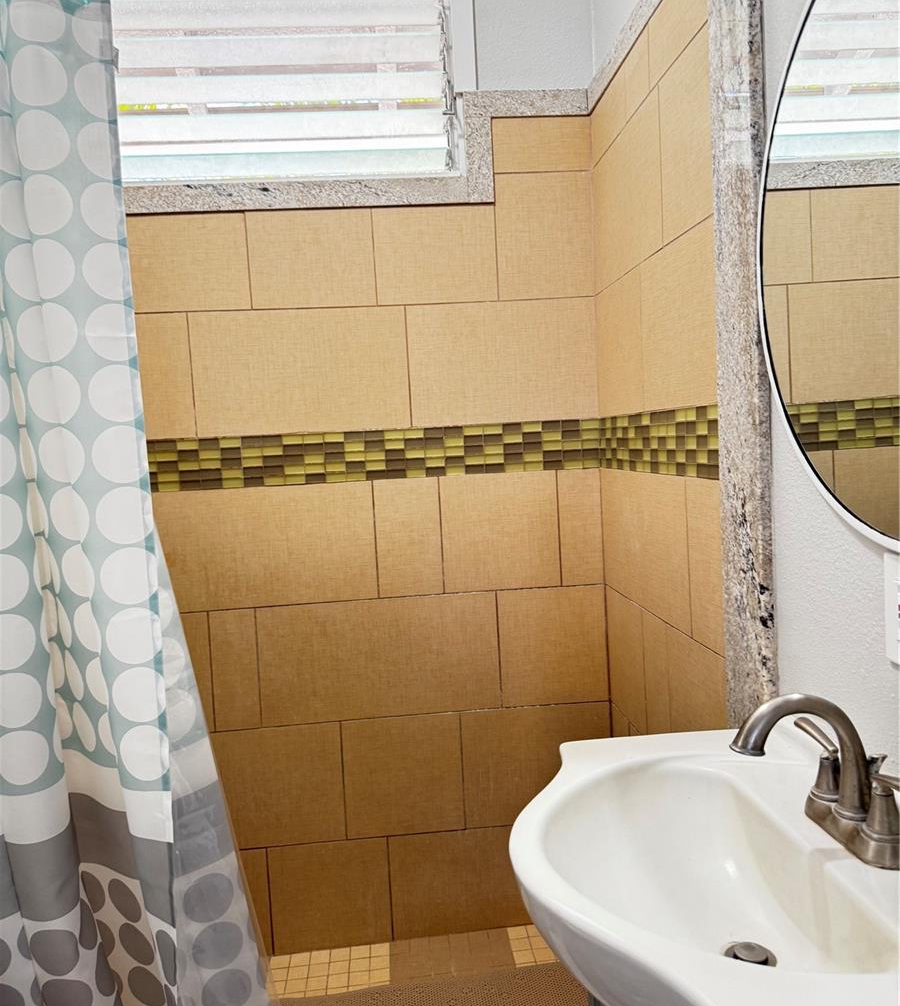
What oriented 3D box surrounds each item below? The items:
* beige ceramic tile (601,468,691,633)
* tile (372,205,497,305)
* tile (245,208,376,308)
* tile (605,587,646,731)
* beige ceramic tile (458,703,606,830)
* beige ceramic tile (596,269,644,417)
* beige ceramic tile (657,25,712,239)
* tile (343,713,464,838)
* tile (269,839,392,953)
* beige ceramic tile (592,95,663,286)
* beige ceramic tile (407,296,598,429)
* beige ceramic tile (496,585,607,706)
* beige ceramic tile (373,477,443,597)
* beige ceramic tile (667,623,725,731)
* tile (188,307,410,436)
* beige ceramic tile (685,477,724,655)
[{"bbox_3d":[0.425,0.082,1.844,0.010,0.300,0.593,-3,4,-5],"label":"beige ceramic tile"},{"bbox_3d":[-0.033,-0.614,2.062,0.302,0.230,0.010,-3,4,-5],"label":"tile"},{"bbox_3d":[-0.338,-0.601,2.046,0.303,0.234,0.015,-3,4,-5],"label":"tile"},{"bbox_3d":[0.432,0.377,2.016,0.015,0.304,0.306,-3,4,-5],"label":"tile"},{"bbox_3d":[0.230,0.684,2.175,0.392,0.310,0.010,-3,4,-5],"label":"beige ceramic tile"},{"bbox_3d":[0.396,-0.357,1.937,0.010,0.305,0.355,-3,4,-5],"label":"beige ceramic tile"},{"bbox_3d":[0.418,-0.632,1.472,0.010,0.305,0.237,-3,4,-5],"label":"beige ceramic tile"},{"bbox_3d":[-0.119,0.705,2.152,0.304,0.309,0.010,-3,4,-5],"label":"tile"},{"bbox_3d":[-0.308,1.013,2.157,0.307,0.280,0.010,-3,4,-5],"label":"tile"},{"bbox_3d":[0.385,-0.655,1.833,0.010,0.305,0.508,-3,4,-5],"label":"beige ceramic tile"},{"bbox_3d":[0.136,-0.356,2.102,0.478,0.304,0.015,-3,4,-5],"label":"beige ceramic tile"},{"bbox_3d":[0.270,0.374,2.164,0.284,0.304,0.015,-3,4,-5],"label":"beige ceramic tile"},{"bbox_3d":[-0.104,0.089,2.110,0.164,0.300,0.010,-3,4,-5],"label":"beige ceramic tile"},{"bbox_3d":[0.466,0.407,1.561,0.010,0.306,0.278,-3,4,-5],"label":"beige ceramic tile"},{"bbox_3d":[-0.367,-0.328,2.062,0.526,0.304,0.015,-3,4,-5],"label":"tile"},{"bbox_3d":[0.460,0.107,1.484,0.010,0.300,0.149,-3,4,-5],"label":"beige ceramic tile"}]

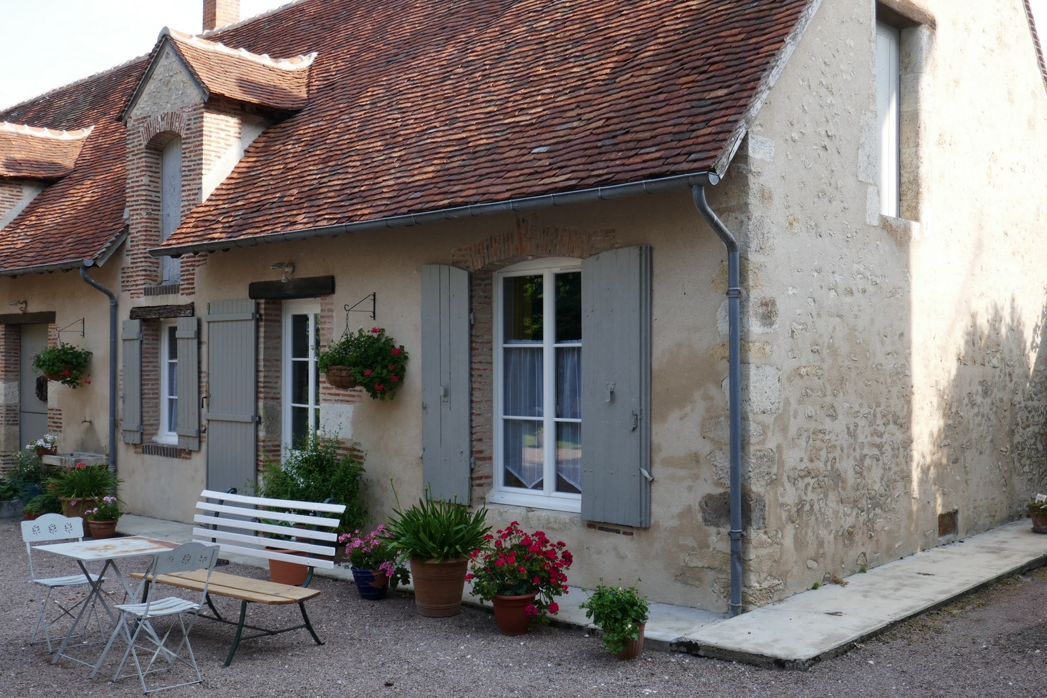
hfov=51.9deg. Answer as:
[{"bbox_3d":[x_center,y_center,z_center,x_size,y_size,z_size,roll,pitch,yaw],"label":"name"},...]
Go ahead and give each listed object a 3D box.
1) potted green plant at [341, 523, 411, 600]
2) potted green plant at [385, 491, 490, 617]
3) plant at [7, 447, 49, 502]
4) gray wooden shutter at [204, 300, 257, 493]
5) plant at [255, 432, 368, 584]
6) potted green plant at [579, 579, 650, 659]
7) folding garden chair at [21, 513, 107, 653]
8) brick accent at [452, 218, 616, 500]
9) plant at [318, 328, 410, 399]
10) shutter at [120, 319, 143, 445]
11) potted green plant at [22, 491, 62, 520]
[{"bbox_3d":[-1.198,1.712,8.638,0.560,0.610,0.520,0,-1,0],"label":"potted green plant"},{"bbox_3d":[-0.640,1.496,7.959,0.734,0.891,0.734,0,-1,0],"label":"potted green plant"},{"bbox_3d":[-6.503,1.688,14.102,0.468,0.771,0.468,-1,-2,42],"label":"plant"},{"bbox_3d":[-3.204,0.736,11.815,0.940,2.517,0.053,-1,-2,42],"label":"gray wooden shutter"},{"bbox_3d":[-1.874,1.396,9.500,0.980,1.320,0.850,-1,-1,42],"label":"plant"},{"bbox_3d":[0.572,1.680,6.747,0.415,0.472,0.415,0,-1,0],"label":"potted green plant"},{"bbox_3d":[-3.000,1.503,7.052,0.415,0.825,0.421,-1,-2,42],"label":"folding garden chair"},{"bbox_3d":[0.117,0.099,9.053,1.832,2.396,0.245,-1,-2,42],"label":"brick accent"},{"bbox_3d":[-1.488,0.140,9.961,0.820,0.670,0.640,-1,-1,42],"label":"plant"},{"bbox_3d":[-4.876,0.402,13.390,0.460,1.540,0.060,-1,-1,42],"label":"shutter"},{"bbox_3d":[-5.683,1.879,12.715,0.470,0.400,0.440,-1,-1,42],"label":"potted green plant"}]

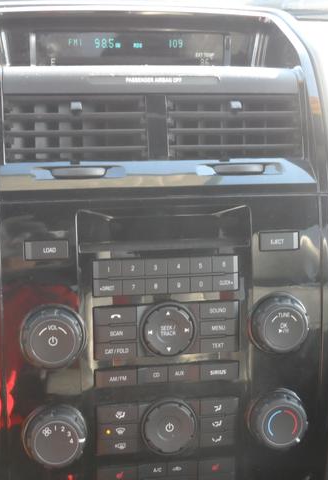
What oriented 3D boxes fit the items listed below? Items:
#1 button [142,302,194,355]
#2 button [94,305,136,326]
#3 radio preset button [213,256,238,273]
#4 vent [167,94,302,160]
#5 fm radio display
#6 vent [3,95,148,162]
[{"bbox_3d":[0.003,0.071,0.603,0.043,0.043,0.015,-1,8,-8],"label":"button"},{"bbox_3d":[-0.038,0.061,0.601,0.034,0.015,0.005,-1,8,-8],"label":"button"},{"bbox_3d":[0.049,0.020,0.607,0.021,0.013,0.005,-1,8,-8],"label":"radio preset button"},{"bbox_3d":[0.059,-0.093,0.631,0.112,0.052,0.025,-1,-3,-8],"label":"vent"},{"bbox_3d":[-0.030,-0.165,0.660,0.166,0.031,0.010,-1,0,-8],"label":"fm radio display"},{"bbox_3d":[-0.071,-0.090,0.610,0.115,0.052,0.025,-1,-3,-8],"label":"vent"}]

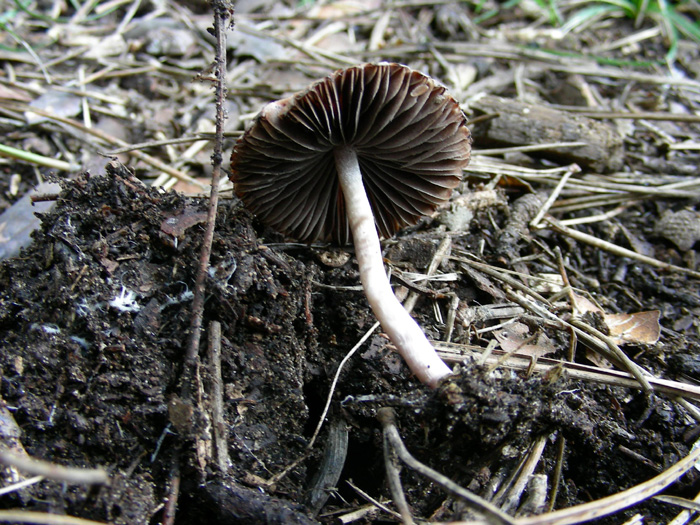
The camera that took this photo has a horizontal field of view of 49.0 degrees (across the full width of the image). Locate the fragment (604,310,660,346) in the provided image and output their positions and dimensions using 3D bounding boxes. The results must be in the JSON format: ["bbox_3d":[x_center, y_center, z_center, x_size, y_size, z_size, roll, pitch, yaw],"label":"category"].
[{"bbox_3d":[0.070,0.016,0.190,0.014,0.003,0.012,-3,40,-3],"label":"fragment"}]

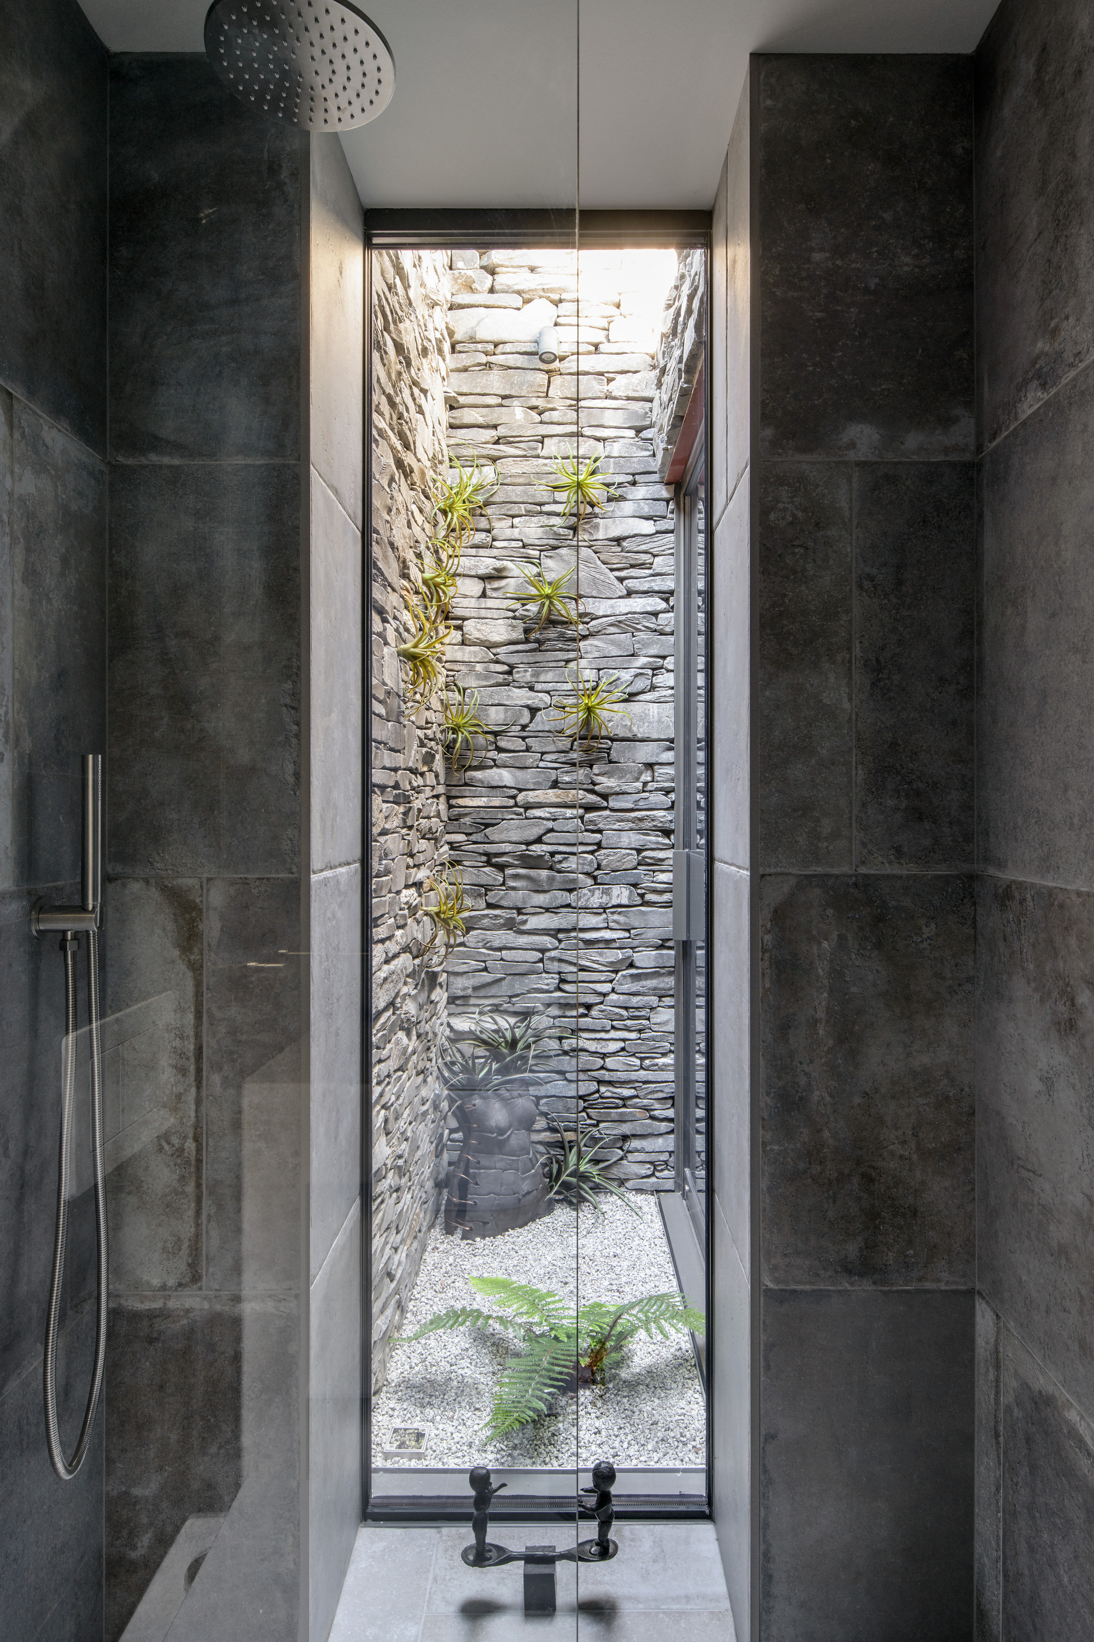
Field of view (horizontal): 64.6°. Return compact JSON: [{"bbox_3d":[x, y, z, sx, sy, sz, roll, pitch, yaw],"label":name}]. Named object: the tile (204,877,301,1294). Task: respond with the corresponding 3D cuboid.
[{"bbox_3d":[-0.424,0.383,1.259,0.140,0.601,0.012,0,0,0],"label":"tile"}]

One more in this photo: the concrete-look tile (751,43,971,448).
[{"bbox_3d":[0.463,-0.818,1.263,0.316,0.588,0.012,0,0,0],"label":"concrete-look tile"}]

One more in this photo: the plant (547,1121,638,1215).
[{"bbox_3d":[0.145,1.115,2.810,0.320,0.320,0.290,0,0,0],"label":"plant"}]

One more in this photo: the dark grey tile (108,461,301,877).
[{"bbox_3d":[-0.495,-0.219,1.259,0.281,0.600,0.012,0,0,0],"label":"dark grey tile"}]

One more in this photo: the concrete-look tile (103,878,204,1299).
[{"bbox_3d":[-0.567,0.383,1.259,0.142,0.601,0.012,0,0,0],"label":"concrete-look tile"}]

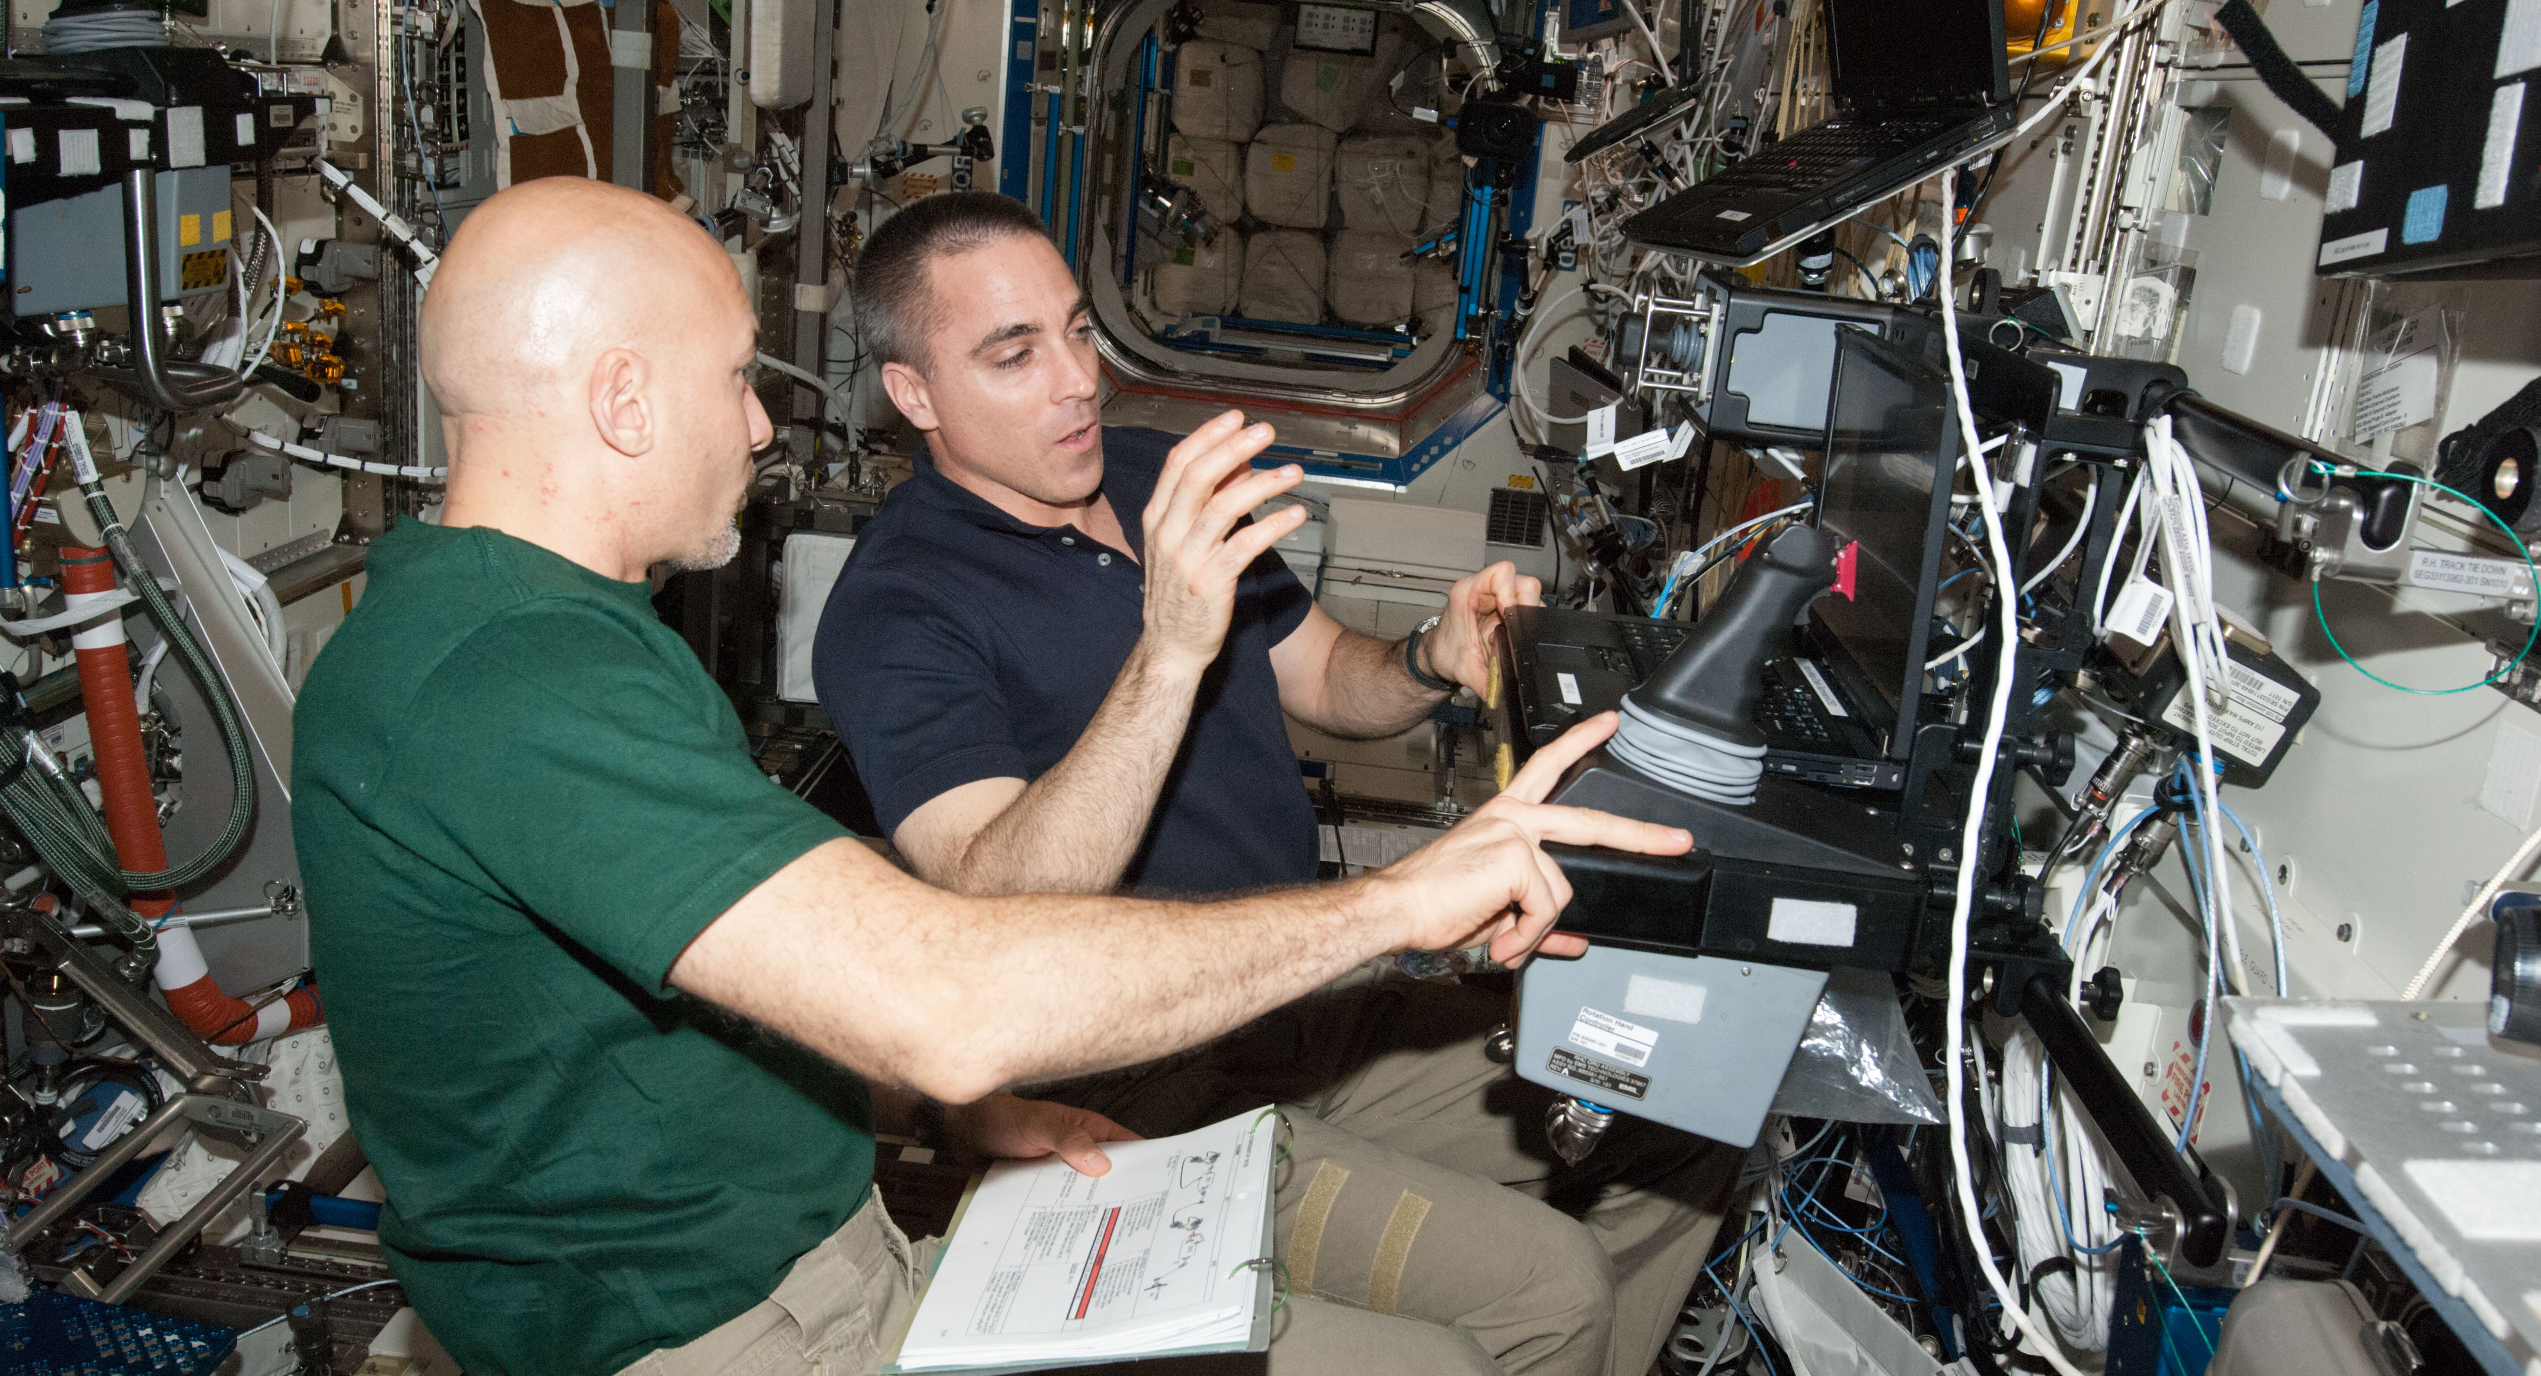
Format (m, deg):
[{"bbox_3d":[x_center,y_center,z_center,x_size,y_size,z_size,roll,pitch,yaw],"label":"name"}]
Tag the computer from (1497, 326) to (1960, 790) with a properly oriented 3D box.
[{"bbox_3d":[0.320,-0.116,1.561,0.263,0.280,0.357,3,16,3],"label":"computer"}]

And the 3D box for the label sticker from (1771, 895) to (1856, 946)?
[{"bbox_3d":[0.325,0.141,1.268,0.050,0.025,0.002,3,16,3],"label":"label sticker"}]

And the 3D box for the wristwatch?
[{"bbox_3d":[0.138,-0.028,1.800,0.038,0.060,0.064,-21,-36,41],"label":"wristwatch"}]

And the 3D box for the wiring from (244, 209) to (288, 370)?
[{"bbox_3d":[-0.973,-0.386,2.050,0.045,0.165,0.050,5,16,0],"label":"wiring"}]

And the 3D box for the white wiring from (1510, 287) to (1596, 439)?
[{"bbox_3d":[0.574,-0.648,4.200,0.190,0.300,0.100,5,16,0],"label":"white wiring"}]

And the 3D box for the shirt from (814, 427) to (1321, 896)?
[{"bbox_3d":[-0.120,0.055,1.631,0.290,0.500,0.460,1,11,40],"label":"shirt"}]

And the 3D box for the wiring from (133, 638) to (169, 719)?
[{"bbox_3d":[-1.164,-0.010,2.200,0.037,0.085,0.035,5,16,0],"label":"wiring"}]

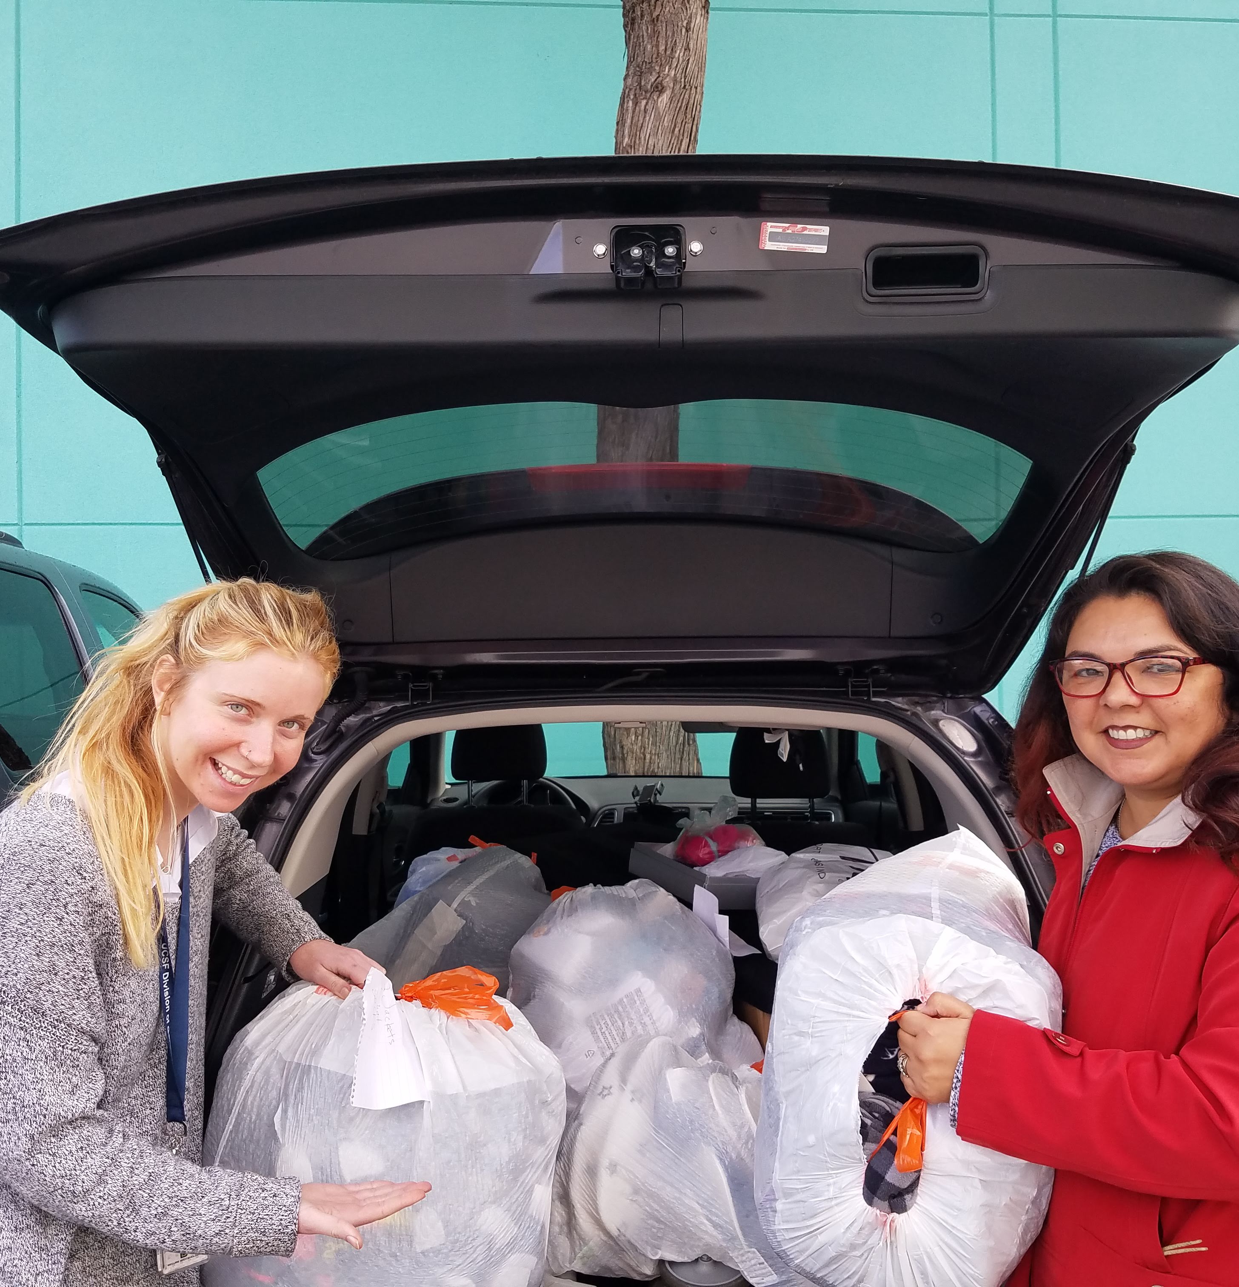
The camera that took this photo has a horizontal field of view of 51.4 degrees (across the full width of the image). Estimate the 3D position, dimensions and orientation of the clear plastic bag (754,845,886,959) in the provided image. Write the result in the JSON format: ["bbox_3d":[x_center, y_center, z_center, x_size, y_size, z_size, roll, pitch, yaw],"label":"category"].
[{"bbox_3d":[0.390,0.480,2.330,0.270,0.230,0.260,-1,-1,0],"label":"clear plastic bag"}]

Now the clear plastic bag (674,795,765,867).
[{"bbox_3d":[0.200,0.379,2.600,0.180,0.145,0.150,-1,-1,0],"label":"clear plastic bag"}]

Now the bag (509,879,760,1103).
[{"bbox_3d":[0.018,0.550,2.000,0.380,0.380,0.360,-1,-1,0],"label":"bag"}]

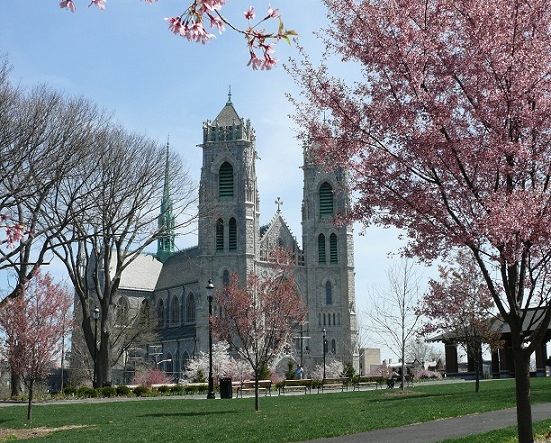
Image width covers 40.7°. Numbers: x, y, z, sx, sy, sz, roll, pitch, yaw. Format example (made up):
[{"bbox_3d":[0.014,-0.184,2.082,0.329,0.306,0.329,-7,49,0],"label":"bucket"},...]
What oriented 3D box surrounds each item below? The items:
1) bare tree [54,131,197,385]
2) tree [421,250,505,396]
[{"bbox_3d":[-10.943,2.323,53.557,10.200,19.170,10.000,0,-11,0],"label":"bare tree"},{"bbox_3d":[8.496,4.485,33.769,3.700,6.410,3.700,0,-11,0],"label":"tree"}]

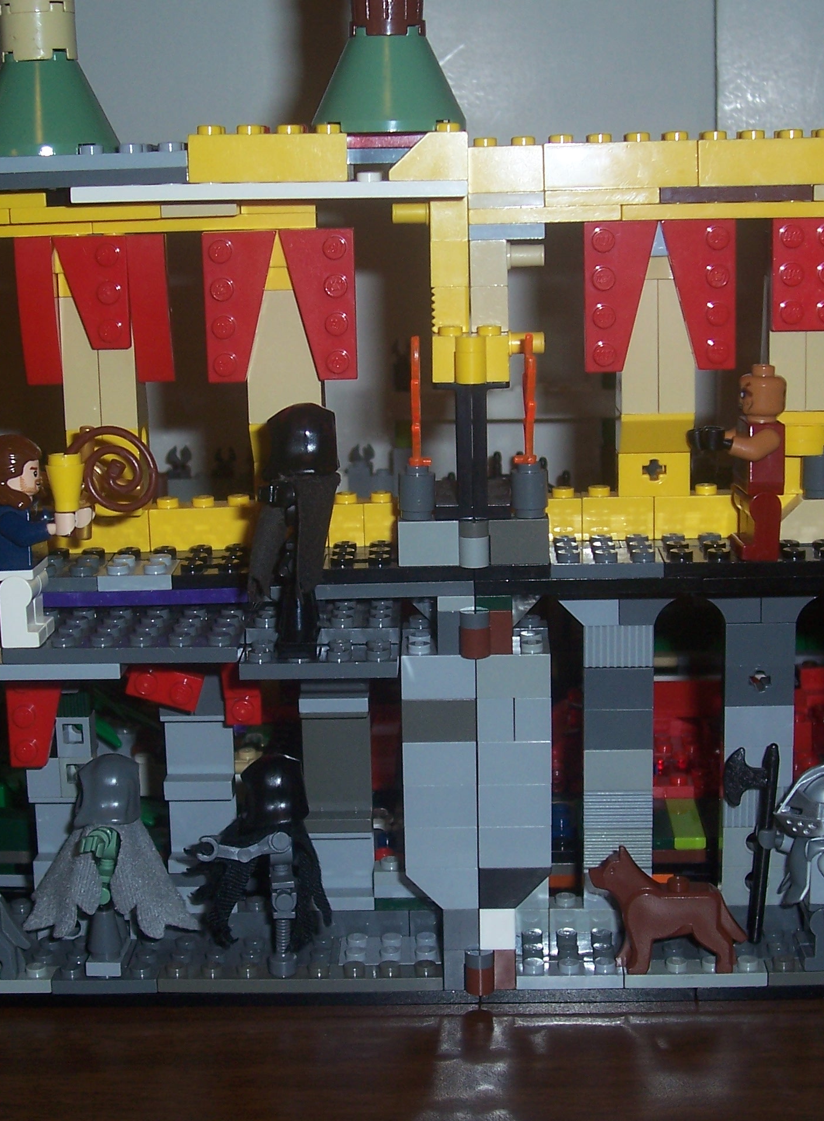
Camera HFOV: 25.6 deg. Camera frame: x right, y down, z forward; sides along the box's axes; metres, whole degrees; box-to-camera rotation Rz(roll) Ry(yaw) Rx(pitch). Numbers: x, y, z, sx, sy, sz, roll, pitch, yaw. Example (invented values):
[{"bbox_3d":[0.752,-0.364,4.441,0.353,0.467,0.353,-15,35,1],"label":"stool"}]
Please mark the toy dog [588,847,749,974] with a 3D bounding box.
[{"bbox_3d":[0.057,0.076,0.402,0.036,0.029,0.010,-1,13,-1],"label":"toy dog"}]

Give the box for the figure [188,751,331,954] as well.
[{"bbox_3d":[-0.035,0.066,0.406,0.033,0.049,0.022,-1,11,3],"label":"figure"}]

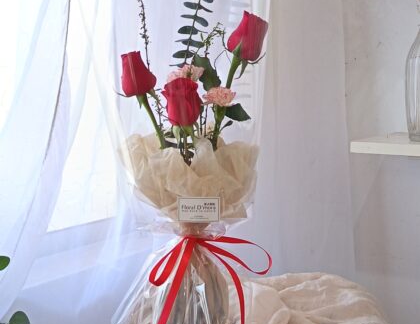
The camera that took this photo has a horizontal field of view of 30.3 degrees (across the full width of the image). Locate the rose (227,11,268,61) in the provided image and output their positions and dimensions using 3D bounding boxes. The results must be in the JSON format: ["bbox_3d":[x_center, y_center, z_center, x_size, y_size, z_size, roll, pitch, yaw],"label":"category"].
[{"bbox_3d":[0.047,-0.157,0.965,0.048,0.059,0.048,22,6,-2],"label":"rose"}]

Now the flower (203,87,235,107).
[{"bbox_3d":[0.012,-0.082,0.970,0.042,0.026,0.041,0,6,0],"label":"flower"}]

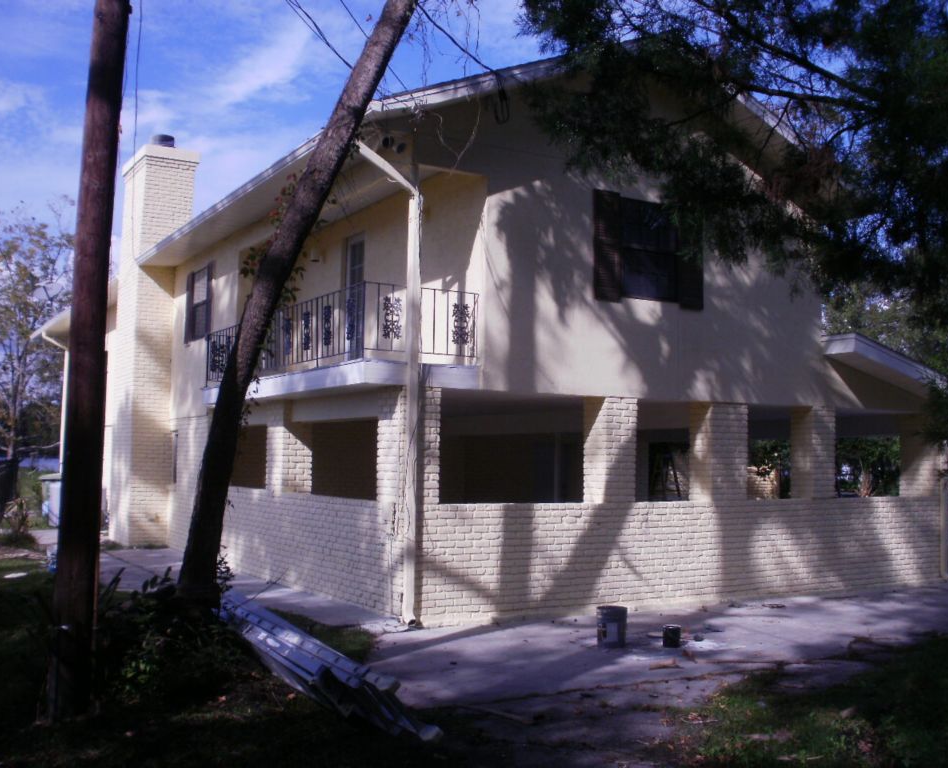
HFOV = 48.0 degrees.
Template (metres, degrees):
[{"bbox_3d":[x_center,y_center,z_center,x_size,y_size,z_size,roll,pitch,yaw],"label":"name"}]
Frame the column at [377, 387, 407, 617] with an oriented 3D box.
[{"bbox_3d":[-0.708,1.271,11.385,0.440,2.455,0.581,3,-5,-30],"label":"column"}]

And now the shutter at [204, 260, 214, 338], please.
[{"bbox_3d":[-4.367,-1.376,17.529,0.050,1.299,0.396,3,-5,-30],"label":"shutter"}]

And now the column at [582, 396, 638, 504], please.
[{"bbox_3d":[1.607,0.774,12.587,0.481,1.222,0.396,3,-5,-30],"label":"column"}]

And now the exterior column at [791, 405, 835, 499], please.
[{"bbox_3d":[4.556,0.926,14.338,0.435,1.209,0.405,3,-5,-30],"label":"exterior column"}]

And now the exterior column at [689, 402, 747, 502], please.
[{"bbox_3d":[3.082,0.847,13.429,0.594,1.211,0.396,3,-5,-30],"label":"exterior column"}]

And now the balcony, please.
[{"bbox_3d":[-1.976,-0.425,13.730,1.369,0.858,5.806,3,-5,-30],"label":"balcony"}]

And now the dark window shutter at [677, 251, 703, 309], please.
[{"bbox_3d":[2.693,-1.557,13.103,0.376,1.300,0.044,3,-5,-30],"label":"dark window shutter"}]

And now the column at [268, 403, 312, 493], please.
[{"bbox_3d":[-2.541,0.867,14.661,0.407,1.207,0.651,3,-5,-30],"label":"column"}]

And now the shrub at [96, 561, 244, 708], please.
[{"bbox_3d":[-2.323,1.824,8.150,1.030,0.950,0.950,2,-4,-16],"label":"shrub"}]

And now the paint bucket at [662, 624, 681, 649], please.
[{"bbox_3d":[1.902,2.421,10.211,0.168,0.194,0.168,1,-4,0],"label":"paint bucket"}]

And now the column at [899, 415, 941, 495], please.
[{"bbox_3d":[6.428,1.030,15.338,0.440,1.172,0.396,3,-5,-30],"label":"column"}]

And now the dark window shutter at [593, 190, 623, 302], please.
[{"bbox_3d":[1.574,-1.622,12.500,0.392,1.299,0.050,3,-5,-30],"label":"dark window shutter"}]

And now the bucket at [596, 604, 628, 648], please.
[{"bbox_3d":[1.325,2.327,10.201,0.291,0.360,0.291,1,-4,0],"label":"bucket"}]

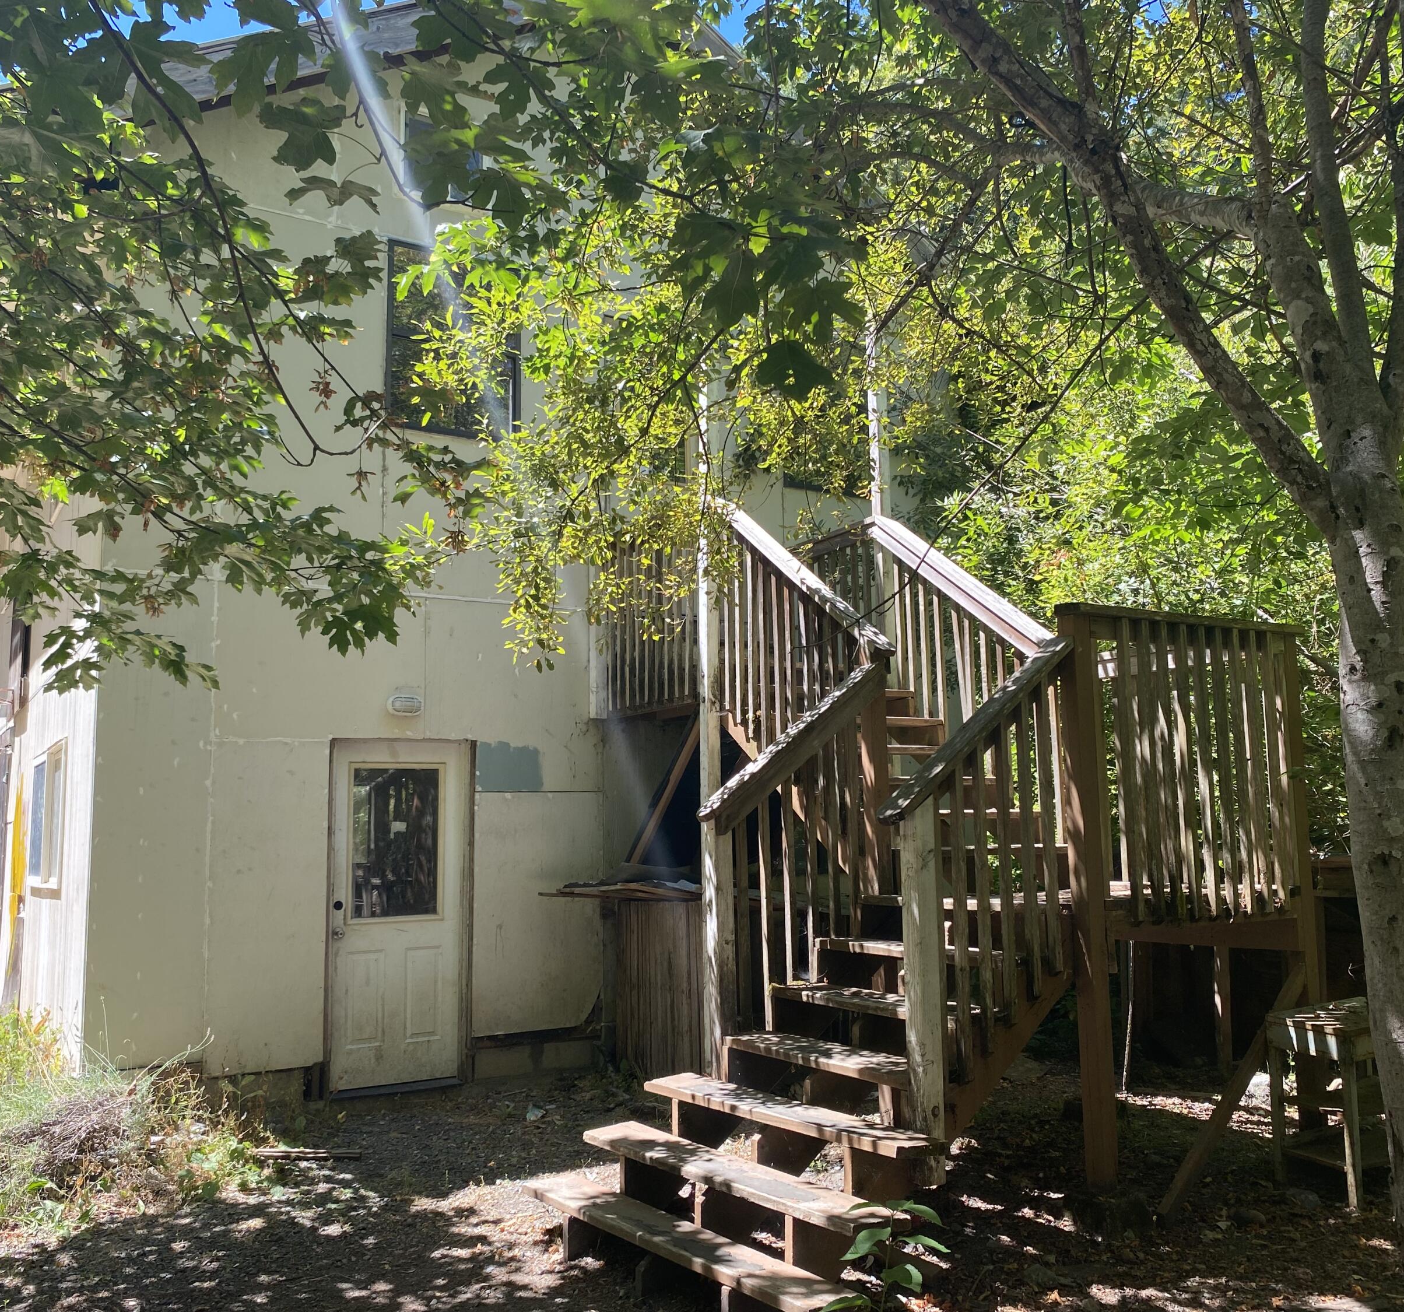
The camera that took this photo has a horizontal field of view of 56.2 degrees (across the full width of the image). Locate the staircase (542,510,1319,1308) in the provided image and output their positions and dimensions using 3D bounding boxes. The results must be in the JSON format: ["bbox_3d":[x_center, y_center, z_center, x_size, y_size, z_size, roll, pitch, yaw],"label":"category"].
[{"bbox_3d":[0.742,0.748,6.242,3.352,3.418,2.812,4,-9,-35],"label":"staircase"}]

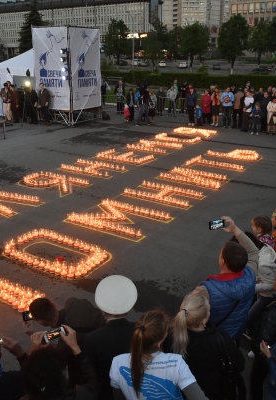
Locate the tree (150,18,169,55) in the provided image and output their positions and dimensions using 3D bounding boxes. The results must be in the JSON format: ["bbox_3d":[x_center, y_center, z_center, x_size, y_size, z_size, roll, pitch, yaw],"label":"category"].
[{"bbox_3d":[6.666,-47.108,119.809,5.391,12.986,5.391,2,20,3],"label":"tree"}]

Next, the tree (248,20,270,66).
[{"bbox_3d":[27.422,-33.840,88.234,4.853,10.332,4.853,7,21,15],"label":"tree"}]

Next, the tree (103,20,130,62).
[{"bbox_3d":[-4.561,-35.064,90.202,7.130,10.720,7.130,0,20,0],"label":"tree"}]

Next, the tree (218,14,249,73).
[{"bbox_3d":[15.749,-24.761,64.425,4.751,9.175,4.751,5,20,12],"label":"tree"}]

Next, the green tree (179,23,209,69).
[{"bbox_3d":[9.556,-25.482,67.621,4.987,8.141,4.987,4,20,7],"label":"green tree"}]

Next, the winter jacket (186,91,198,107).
[{"bbox_3d":[2.452,-4.593,18.265,0.511,0.659,0.300,5,20,11],"label":"winter jacket"}]

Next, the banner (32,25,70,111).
[{"bbox_3d":[-3.948,-5.932,18.281,2.039,3.534,0.060,12,23,29],"label":"banner"}]

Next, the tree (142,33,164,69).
[{"bbox_3d":[2.814,-24.829,67.899,3.734,6.503,3.734,2,20,2],"label":"tree"}]

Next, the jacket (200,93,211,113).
[{"bbox_3d":[3.183,-4.520,18.822,0.456,0.930,0.300,6,21,14],"label":"jacket"}]

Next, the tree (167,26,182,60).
[{"bbox_3d":[13.274,-55.496,142.988,5.800,12.000,5.800,0,20,0],"label":"tree"}]

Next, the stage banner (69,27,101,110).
[{"bbox_3d":[-2.397,-6.064,18.686,0.060,3.534,2.129,12,23,29],"label":"stage banner"}]

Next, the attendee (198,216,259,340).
[{"bbox_3d":[0.624,1.046,3.217,0.600,1.820,0.550,-8,21,-23],"label":"attendee"}]

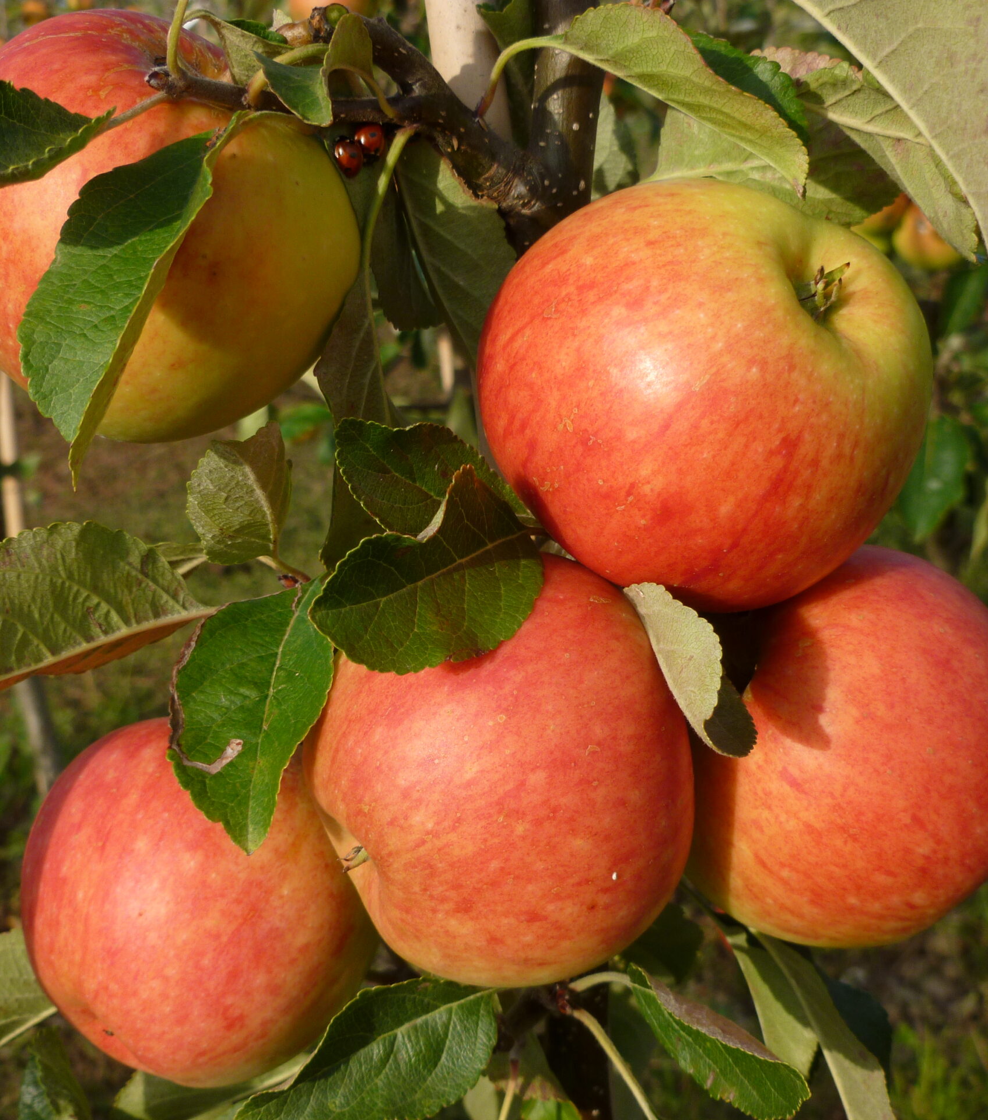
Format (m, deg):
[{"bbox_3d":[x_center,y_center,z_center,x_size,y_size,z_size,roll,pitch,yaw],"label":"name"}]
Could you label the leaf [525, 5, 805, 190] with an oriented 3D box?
[{"bbox_3d":[0.029,-0.082,0.297,0.054,0.024,0.012,33,61,16],"label":"leaf"}]

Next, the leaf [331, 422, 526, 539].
[{"bbox_3d":[-0.010,-0.014,0.300,0.038,0.022,0.009,26,-30,-21],"label":"leaf"}]

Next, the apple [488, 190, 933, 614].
[{"bbox_3d":[0.037,-0.030,0.300,0.080,0.080,0.074,-37,-2,-44],"label":"apple"}]

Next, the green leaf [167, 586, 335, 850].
[{"bbox_3d":[-0.042,0.028,0.299,0.027,0.046,0.010,10,-12,9],"label":"green leaf"}]

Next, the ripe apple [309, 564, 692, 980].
[{"bbox_3d":[0.001,0.038,0.314,0.072,0.080,0.080,-30,0,-6],"label":"ripe apple"}]

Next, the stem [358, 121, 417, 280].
[{"bbox_3d":[-0.020,-0.068,0.319,0.006,0.029,0.004,26,17,18],"label":"stem"}]

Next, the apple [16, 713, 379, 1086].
[{"bbox_3d":[-0.061,0.070,0.347,0.076,0.071,0.076,35,-9,0],"label":"apple"}]

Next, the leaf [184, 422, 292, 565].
[{"bbox_3d":[-0.048,-0.012,0.320,0.020,0.027,0.012,-13,9,10],"label":"leaf"}]

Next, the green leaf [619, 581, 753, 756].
[{"bbox_3d":[0.034,0.019,0.292,0.019,0.036,0.014,-33,0,-16],"label":"green leaf"}]

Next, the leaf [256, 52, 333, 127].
[{"bbox_3d":[-0.036,-0.085,0.305,0.012,0.017,0.009,-28,0,-10],"label":"leaf"}]

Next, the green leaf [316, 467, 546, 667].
[{"bbox_3d":[-0.012,0.002,0.290,0.042,0.033,0.014,-19,4,-15],"label":"green leaf"}]

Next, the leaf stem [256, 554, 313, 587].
[{"bbox_3d":[-0.040,0.002,0.322,0.012,0.003,0.003,30,0,-12],"label":"leaf stem"}]

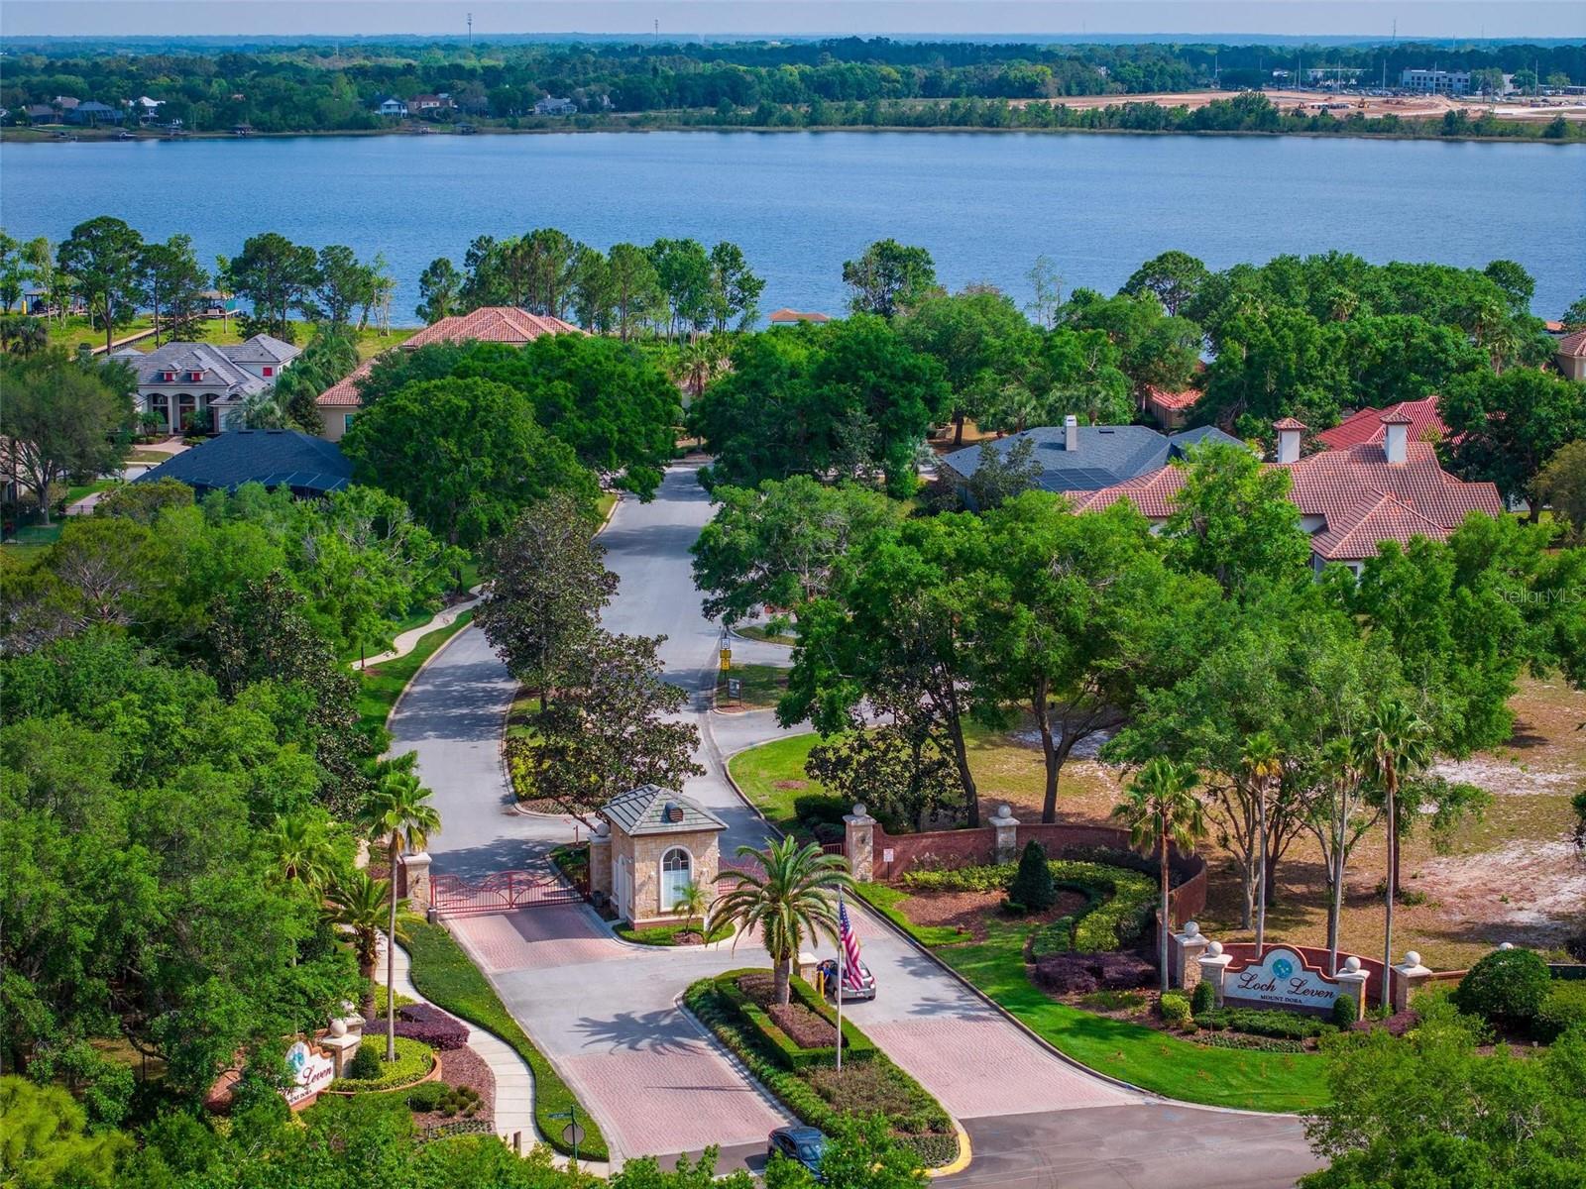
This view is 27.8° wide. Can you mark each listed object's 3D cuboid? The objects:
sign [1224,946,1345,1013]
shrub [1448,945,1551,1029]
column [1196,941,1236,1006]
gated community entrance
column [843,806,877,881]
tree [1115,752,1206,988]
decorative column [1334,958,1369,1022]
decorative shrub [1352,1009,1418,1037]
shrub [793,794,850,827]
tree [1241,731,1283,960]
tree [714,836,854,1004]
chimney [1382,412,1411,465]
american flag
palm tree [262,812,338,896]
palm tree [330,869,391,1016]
[{"bbox_3d":[21.423,16.777,139.930,5.300,3.050,0.450,5,11,24],"label":"sign"},{"bbox_3d":[31.169,17.223,141.126,4.300,3.258,4.200,0,10,0],"label":"shrub"},{"bbox_3d":[18.924,16.951,143.646,1.280,2.923,1.280,4,11,23],"label":"column"},{"bbox_3d":[-11.299,12.668,157.121,15.900,6.700,6.500,-3,10,-17],"label":"gated community entrance"},{"bbox_3d":[3.249,11.902,154.564,1.300,3.780,1.300,-3,10,-17],"label":"column"},{"bbox_3d":[15.643,12.015,135.688,3.800,10.100,3.800,0,10,0],"label":"tree"},{"bbox_3d":[23.161,16.272,132.993,1.220,2.650,1.220,4,11,20],"label":"decorative column"},{"bbox_3d":[25.329,18.387,137.156,2.700,0.800,1.300,3,10,15],"label":"decorative shrub"},{"bbox_3d":[1.575,11.094,166.311,2.900,1.300,1.500,-3,10,-17],"label":"shrub"},{"bbox_3d":[21.262,11.910,145.317,2.000,12.275,2.000,0,10,0],"label":"tree"},{"bbox_3d":[-0.363,13.834,133.431,5.700,7.300,5.700,0,10,0],"label":"tree"},{"bbox_3d":[45.390,-11.865,241.321,2.050,3.700,2.050,0,10,0],"label":"chimney"},{"bbox_3d":[2.436,14.485,133.123,1.100,3.889,0.500,0,10,0],"label":"american flag"},{"bbox_3d":[-19.242,13.731,125.360,3.100,10.300,3.100,0,10,0],"label":"palm tree"},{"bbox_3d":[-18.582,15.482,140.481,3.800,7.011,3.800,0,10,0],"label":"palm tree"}]

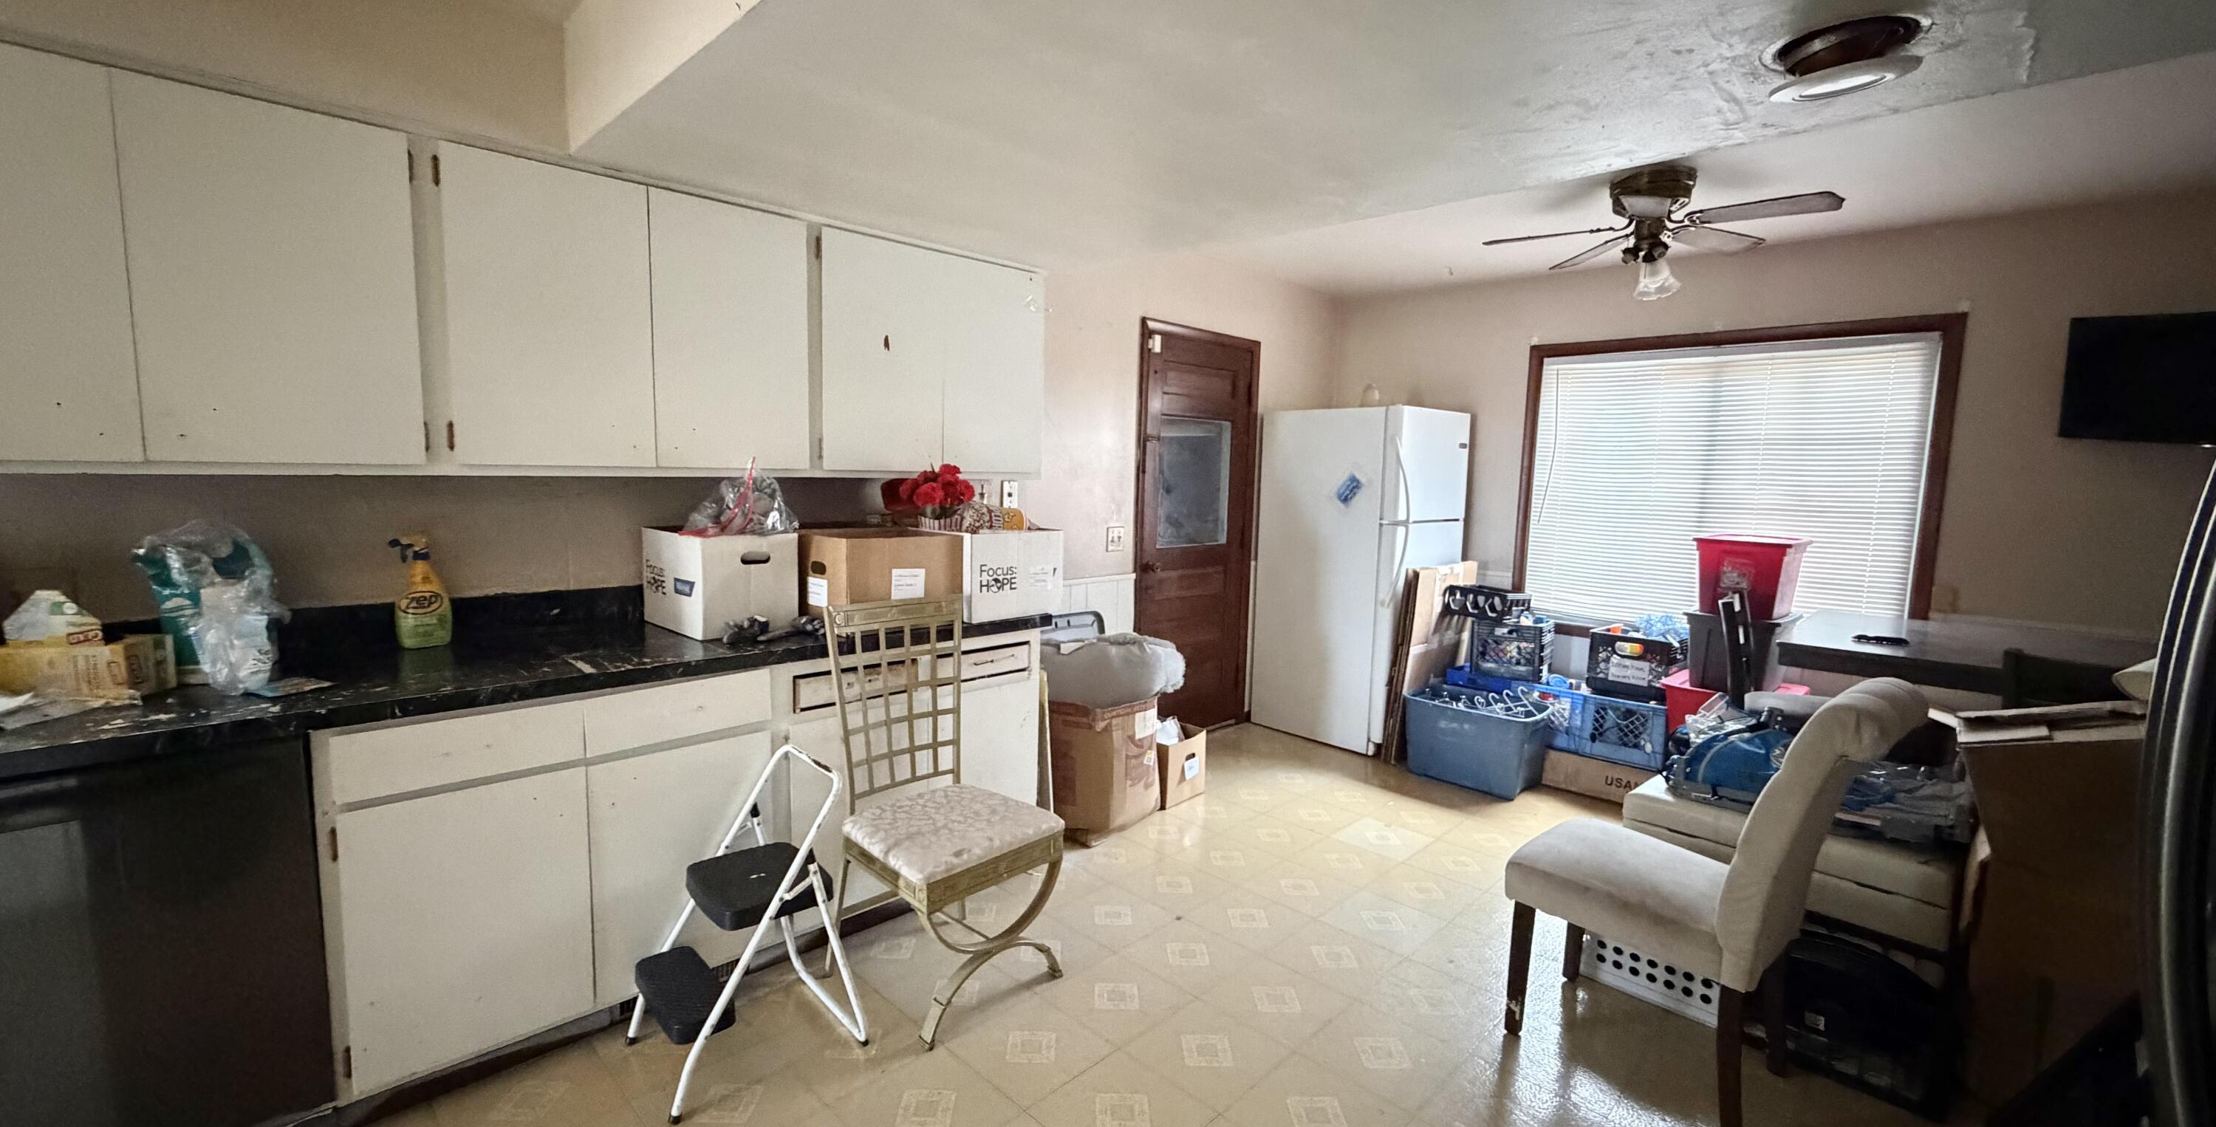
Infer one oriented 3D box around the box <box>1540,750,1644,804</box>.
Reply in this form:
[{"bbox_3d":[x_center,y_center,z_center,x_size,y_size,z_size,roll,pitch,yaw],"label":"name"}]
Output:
[{"bbox_3d":[2.272,0.943,4.074,0.560,0.172,0.390,7,8,44],"label":"box"}]

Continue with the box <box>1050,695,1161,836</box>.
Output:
[{"bbox_3d":[-0.084,0.770,3.618,0.420,0.510,0.460,6,7,38],"label":"box"}]

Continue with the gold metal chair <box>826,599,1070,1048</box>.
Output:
[{"bbox_3d":[-0.425,0.626,2.411,0.480,1.025,0.480,8,9,43],"label":"gold metal chair"}]

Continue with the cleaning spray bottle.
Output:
[{"bbox_3d":[-1.701,0.067,2.225,0.072,0.280,0.124,8,9,43],"label":"cleaning spray bottle"}]

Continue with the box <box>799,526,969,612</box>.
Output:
[{"bbox_3d":[-0.700,0.045,2.771,0.380,0.275,0.295,-4,8,-41],"label":"box"}]

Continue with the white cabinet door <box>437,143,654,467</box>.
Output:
[{"bbox_3d":[-1.321,-0.585,2.151,0.025,0.700,0.425,8,9,43],"label":"white cabinet door"}]

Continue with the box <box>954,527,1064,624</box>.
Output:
[{"bbox_3d":[-0.392,0.026,3.005,0.295,0.278,0.382,8,9,43],"label":"box"}]

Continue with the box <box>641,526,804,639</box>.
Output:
[{"bbox_3d":[-1.131,0.042,2.634,0.415,0.273,0.288,6,8,40],"label":"box"}]

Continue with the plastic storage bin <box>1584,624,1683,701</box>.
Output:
[{"bbox_3d":[2.406,0.454,4.085,0.320,0.280,0.320,8,9,43],"label":"plastic storage bin"}]

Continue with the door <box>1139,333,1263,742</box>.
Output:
[{"bbox_3d":[0.455,-0.113,4.566,0.080,2.070,0.970,8,9,43],"label":"door"}]

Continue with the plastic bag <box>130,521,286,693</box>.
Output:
[{"bbox_3d":[-1.823,0.088,1.831,0.180,0.335,0.215,7,9,44],"label":"plastic bag"}]

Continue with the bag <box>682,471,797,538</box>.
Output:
[{"bbox_3d":[-1.074,-0.173,2.635,0.240,0.215,0.280,7,9,44],"label":"bag"}]

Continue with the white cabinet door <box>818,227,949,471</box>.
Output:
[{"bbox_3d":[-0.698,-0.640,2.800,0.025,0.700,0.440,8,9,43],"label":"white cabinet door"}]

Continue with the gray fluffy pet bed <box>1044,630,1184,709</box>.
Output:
[{"bbox_3d":[0.001,0.420,3.615,0.420,0.300,0.680,7,9,44],"label":"gray fluffy pet bed"}]

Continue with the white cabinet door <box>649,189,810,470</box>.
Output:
[{"bbox_3d":[-1.039,-0.621,2.496,0.025,0.712,0.436,7,8,44],"label":"white cabinet door"}]

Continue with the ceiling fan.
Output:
[{"bbox_3d":[1.855,-1.128,3.091,1.050,0.425,1.050,7,9,44],"label":"ceiling fan"}]

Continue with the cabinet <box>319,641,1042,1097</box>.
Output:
[{"bbox_3d":[-1.094,0.657,2.626,0.590,0.835,1.850,7,8,44],"label":"cabinet"}]

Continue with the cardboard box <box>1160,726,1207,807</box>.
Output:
[{"bbox_3d":[0.208,0.855,3.925,0.380,0.278,0.285,8,9,43],"label":"cardboard box"}]

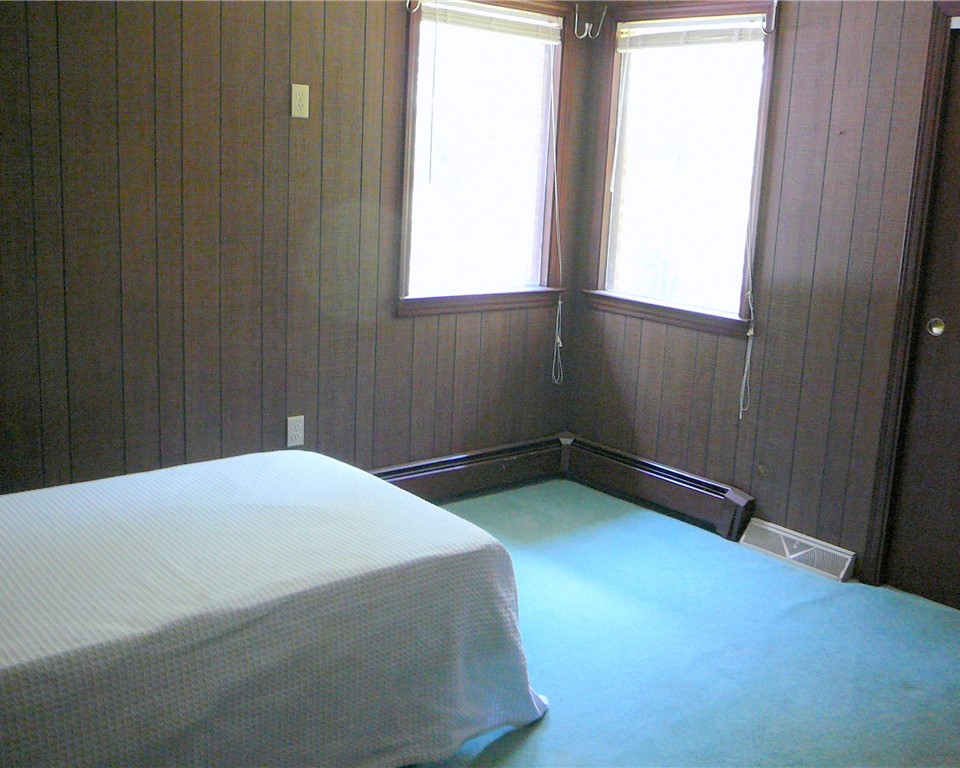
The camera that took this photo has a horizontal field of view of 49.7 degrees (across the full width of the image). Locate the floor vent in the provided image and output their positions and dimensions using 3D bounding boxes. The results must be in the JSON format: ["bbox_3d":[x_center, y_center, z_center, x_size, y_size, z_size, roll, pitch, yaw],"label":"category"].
[{"bbox_3d":[1.208,0.633,3.983,0.065,0.104,0.460,-7,15,-39],"label":"floor vent"}]

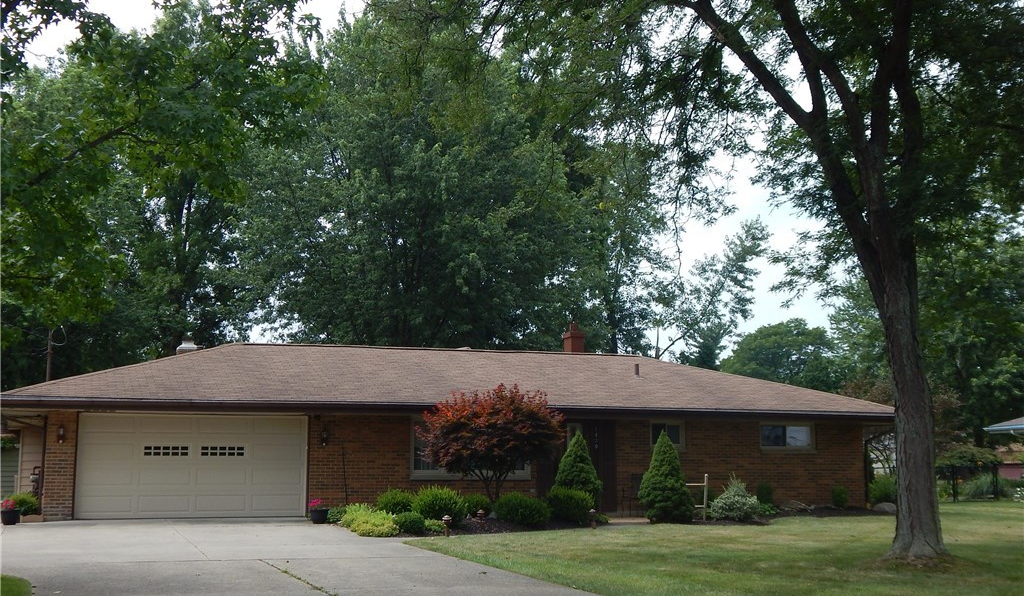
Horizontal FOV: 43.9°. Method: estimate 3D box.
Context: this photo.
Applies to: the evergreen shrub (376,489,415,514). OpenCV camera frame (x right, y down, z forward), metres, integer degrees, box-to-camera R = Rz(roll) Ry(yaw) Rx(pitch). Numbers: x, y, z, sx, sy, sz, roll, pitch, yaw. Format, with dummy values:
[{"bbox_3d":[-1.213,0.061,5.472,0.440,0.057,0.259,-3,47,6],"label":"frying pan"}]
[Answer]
[{"bbox_3d":[-2.336,4.149,25.839,0.833,0.593,0.850,3,-6,-19],"label":"evergreen shrub"}]

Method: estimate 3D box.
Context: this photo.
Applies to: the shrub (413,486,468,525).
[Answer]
[{"bbox_3d":[-1.438,4.115,25.408,1.139,0.770,1.050,1,-6,0],"label":"shrub"}]

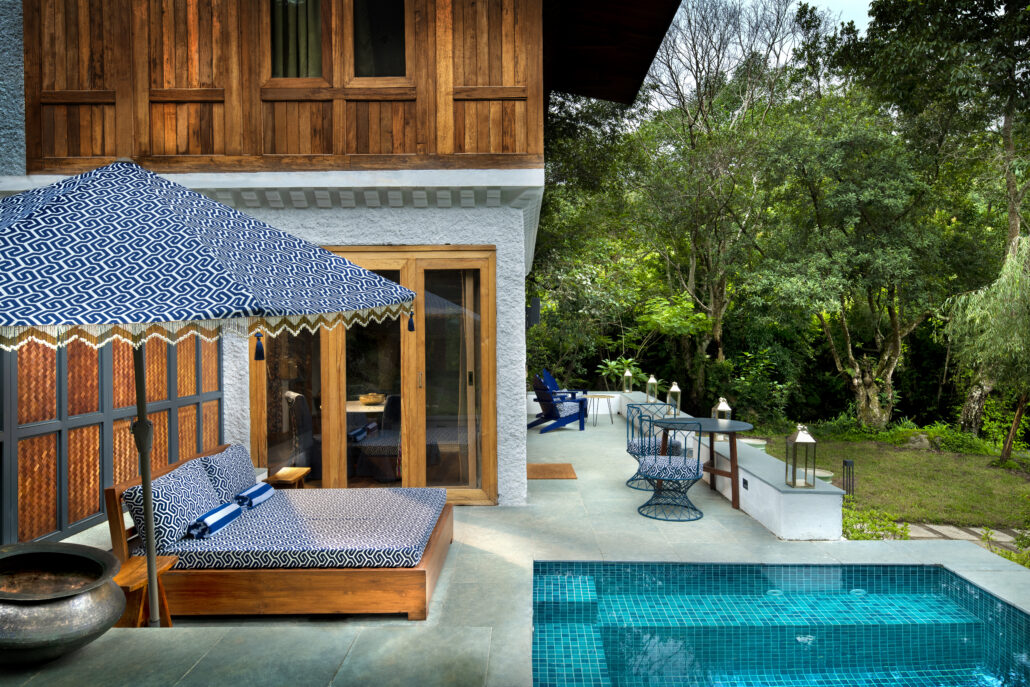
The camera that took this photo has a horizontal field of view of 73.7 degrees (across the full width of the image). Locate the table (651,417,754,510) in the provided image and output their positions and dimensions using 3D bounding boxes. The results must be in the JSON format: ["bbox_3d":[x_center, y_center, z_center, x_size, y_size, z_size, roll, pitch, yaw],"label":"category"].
[{"bbox_3d":[1.870,1.190,6.951,1.010,0.755,1.010,0,1,0],"label":"table"}]

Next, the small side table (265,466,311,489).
[{"bbox_3d":[-2.039,1.383,6.167,0.290,0.420,0.530,0,1,0],"label":"small side table"}]

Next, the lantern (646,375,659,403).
[{"bbox_3d":[2.487,0.813,12.502,0.172,0.505,0.172,0,1,0],"label":"lantern"}]

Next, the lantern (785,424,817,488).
[{"bbox_3d":[2.367,0.925,5.713,0.180,0.520,0.180,0,1,0],"label":"lantern"}]

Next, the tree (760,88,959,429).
[{"bbox_3d":[6.171,-1.522,12.300,3.550,6.100,3.400,0,1,1],"label":"tree"}]

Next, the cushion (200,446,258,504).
[{"bbox_3d":[-2.138,1.001,5.154,0.190,0.470,0.670,-25,1,1],"label":"cushion"}]

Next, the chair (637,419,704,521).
[{"bbox_3d":[1.431,1.130,6.304,0.600,0.855,0.600,1,2,39],"label":"chair"}]

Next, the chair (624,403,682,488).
[{"bbox_3d":[1.522,1.101,7.511,0.600,0.855,0.600,-2,2,-42],"label":"chair"}]

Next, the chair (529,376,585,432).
[{"bbox_3d":[0.684,1.006,11.866,0.900,0.960,0.760,-1,1,-25],"label":"chair"}]

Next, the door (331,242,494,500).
[{"bbox_3d":[-0.965,0.315,6.676,1.587,2.501,0.120,0,1,1],"label":"door"}]

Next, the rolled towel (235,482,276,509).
[{"bbox_3d":[-1.870,1.105,4.945,0.128,0.115,0.400,0,0,2],"label":"rolled towel"}]

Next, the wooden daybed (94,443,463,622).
[{"bbox_3d":[-1.463,1.231,4.801,1.900,0.770,1.530,0,1,0],"label":"wooden daybed"}]

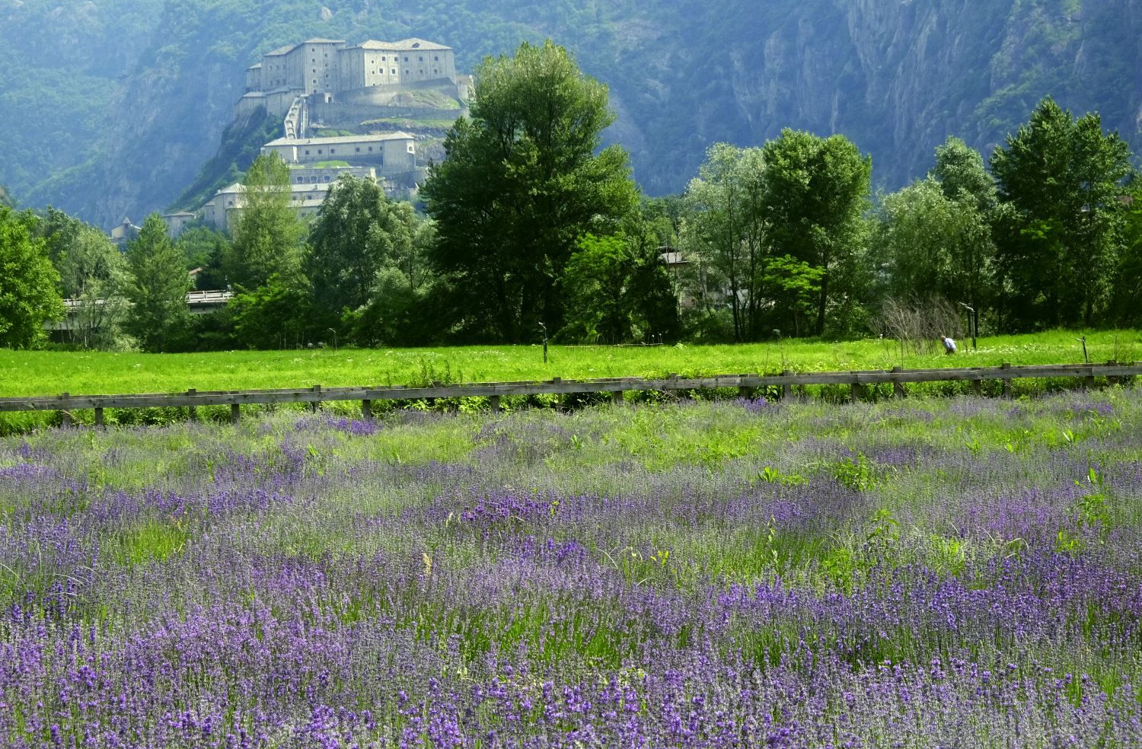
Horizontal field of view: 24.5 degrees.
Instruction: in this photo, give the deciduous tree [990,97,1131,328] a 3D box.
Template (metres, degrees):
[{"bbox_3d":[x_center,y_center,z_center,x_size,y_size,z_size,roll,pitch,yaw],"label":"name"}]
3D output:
[{"bbox_3d":[27.907,-9.052,150.000,8.082,13.425,7.274,-1,1,0],"label":"deciduous tree"}]

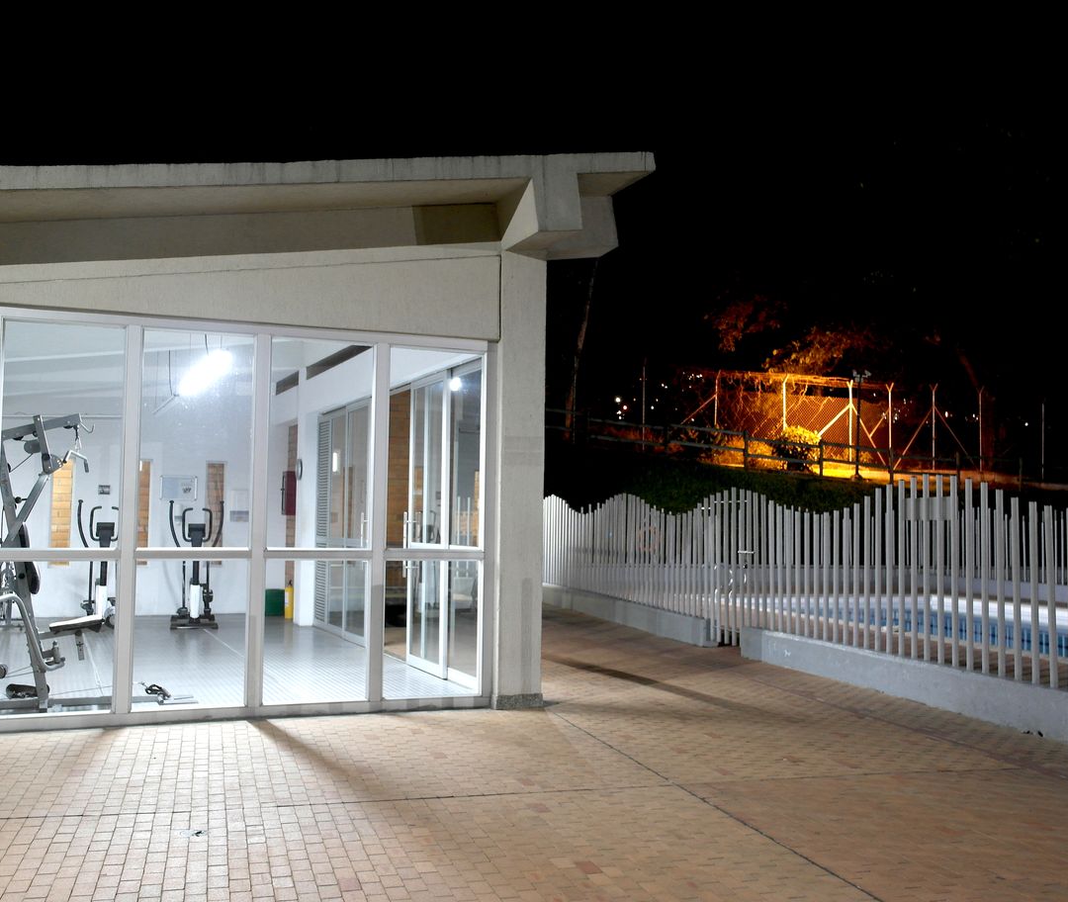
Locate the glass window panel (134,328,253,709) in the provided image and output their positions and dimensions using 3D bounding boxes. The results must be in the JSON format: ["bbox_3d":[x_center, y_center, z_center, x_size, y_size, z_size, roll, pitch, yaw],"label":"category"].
[{"bbox_3d":[-2.356,0.471,7.826,0.747,2.616,0.055,2,-3,-21],"label":"glass window panel"}]

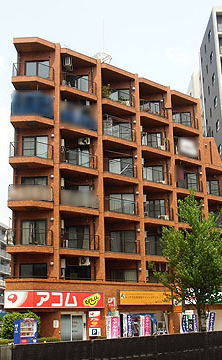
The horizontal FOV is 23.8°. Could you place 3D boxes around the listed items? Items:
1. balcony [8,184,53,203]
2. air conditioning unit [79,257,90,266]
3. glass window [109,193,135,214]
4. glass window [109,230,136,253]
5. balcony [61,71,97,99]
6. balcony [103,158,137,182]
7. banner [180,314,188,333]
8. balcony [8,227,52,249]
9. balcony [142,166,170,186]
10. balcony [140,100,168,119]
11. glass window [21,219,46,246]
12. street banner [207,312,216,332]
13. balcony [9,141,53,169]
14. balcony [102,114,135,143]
[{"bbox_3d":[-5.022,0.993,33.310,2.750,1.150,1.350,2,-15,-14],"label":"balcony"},{"bbox_3d":[-1.780,5.623,36.136,0.772,0.564,0.297,-2,-15,3],"label":"air conditioning unit"},{"bbox_3d":[0.840,1.850,38.957,1.800,1.720,0.080,-2,-15,3],"label":"glass window"},{"bbox_3d":[0.792,4.446,38.151,1.860,1.720,0.120,0,-15,-5],"label":"glass window"},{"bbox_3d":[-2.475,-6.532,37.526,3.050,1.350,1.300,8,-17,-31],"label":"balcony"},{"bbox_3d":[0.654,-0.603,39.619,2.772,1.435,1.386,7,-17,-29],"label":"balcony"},{"bbox_3d":[5.300,10.599,37.895,0.720,1.800,0.080,8,-17,-31],"label":"banner"},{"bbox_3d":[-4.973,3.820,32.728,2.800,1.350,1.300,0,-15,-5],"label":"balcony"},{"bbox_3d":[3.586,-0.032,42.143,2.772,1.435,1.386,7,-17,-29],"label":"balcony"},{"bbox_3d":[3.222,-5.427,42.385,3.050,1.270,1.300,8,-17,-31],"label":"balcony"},{"bbox_3d":[-4.876,3.306,33.301,1.720,1.670,0.120,0,-15,-3],"label":"glass window"},{"bbox_3d":[7.685,11.007,39.975,0.720,1.800,0.080,8,-17,-31],"label":"street banner"},{"bbox_3d":[-5.203,-1.656,35.082,2.821,1.426,1.337,0,-15,-4],"label":"balcony"},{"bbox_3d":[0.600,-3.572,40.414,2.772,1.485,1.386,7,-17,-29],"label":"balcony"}]

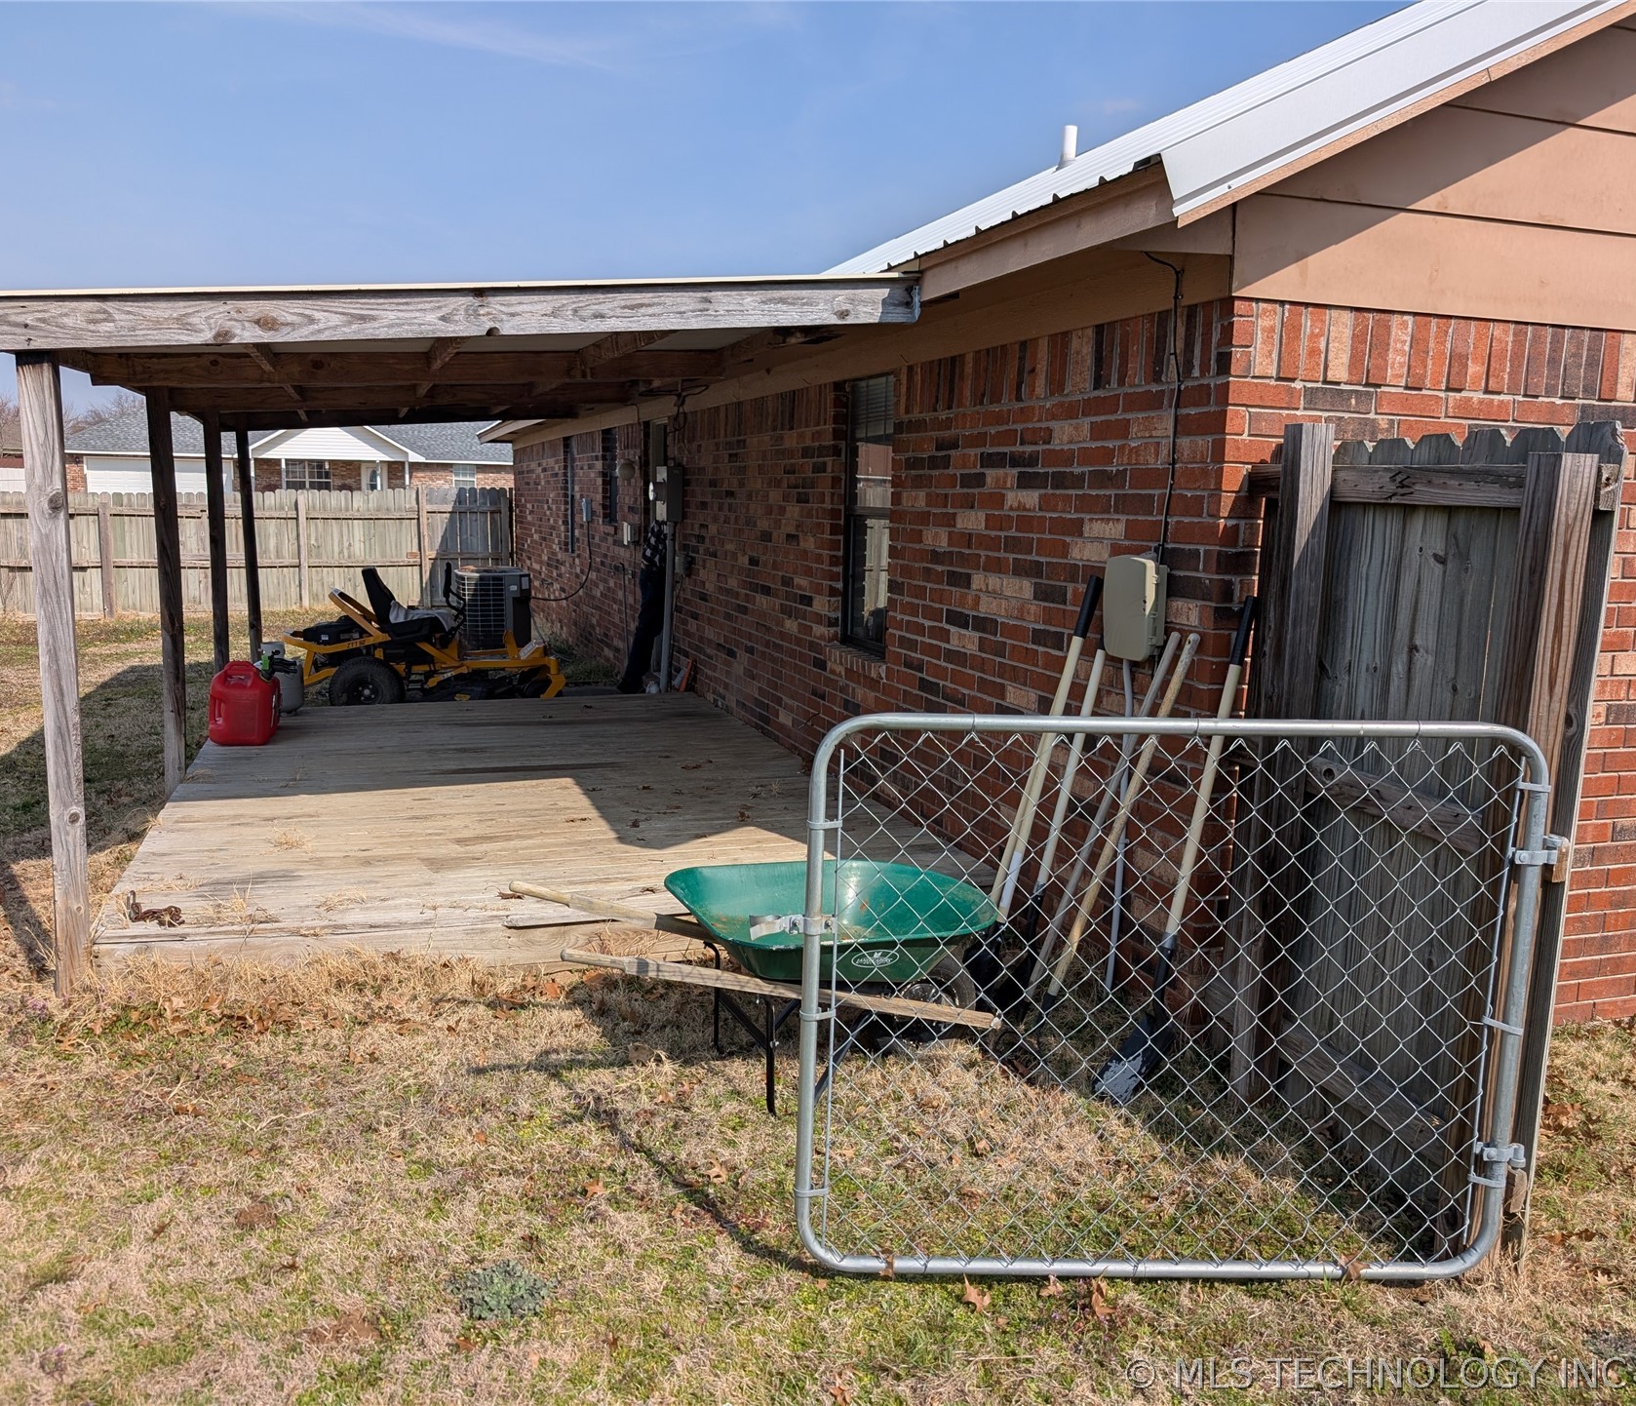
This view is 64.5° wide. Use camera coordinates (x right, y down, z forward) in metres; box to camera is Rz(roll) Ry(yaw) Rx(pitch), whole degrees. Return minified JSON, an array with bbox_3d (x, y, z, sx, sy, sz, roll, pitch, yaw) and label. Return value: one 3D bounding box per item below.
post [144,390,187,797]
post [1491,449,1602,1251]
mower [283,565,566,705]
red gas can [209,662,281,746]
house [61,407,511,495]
[{"bbox_3d":[-3.049,-0.421,6.097,0.090,2.054,0.090,-2,10,-19],"label":"post"},{"bbox_3d":[1.494,0.374,2.780,0.090,1.782,0.090,-2,10,-19],"label":"post"},{"bbox_3d":[-3.023,-0.491,10.047,2.000,1.110,1.330,-2,10,-19],"label":"mower"},{"bbox_3d":[-3.162,0.001,7.172,0.345,0.435,0.235,0,9,-8],"label":"red gas can"},{"bbox_3d":[-18.293,-9.074,49.126,17.500,4.600,10.500,1,9,-3],"label":"house"}]

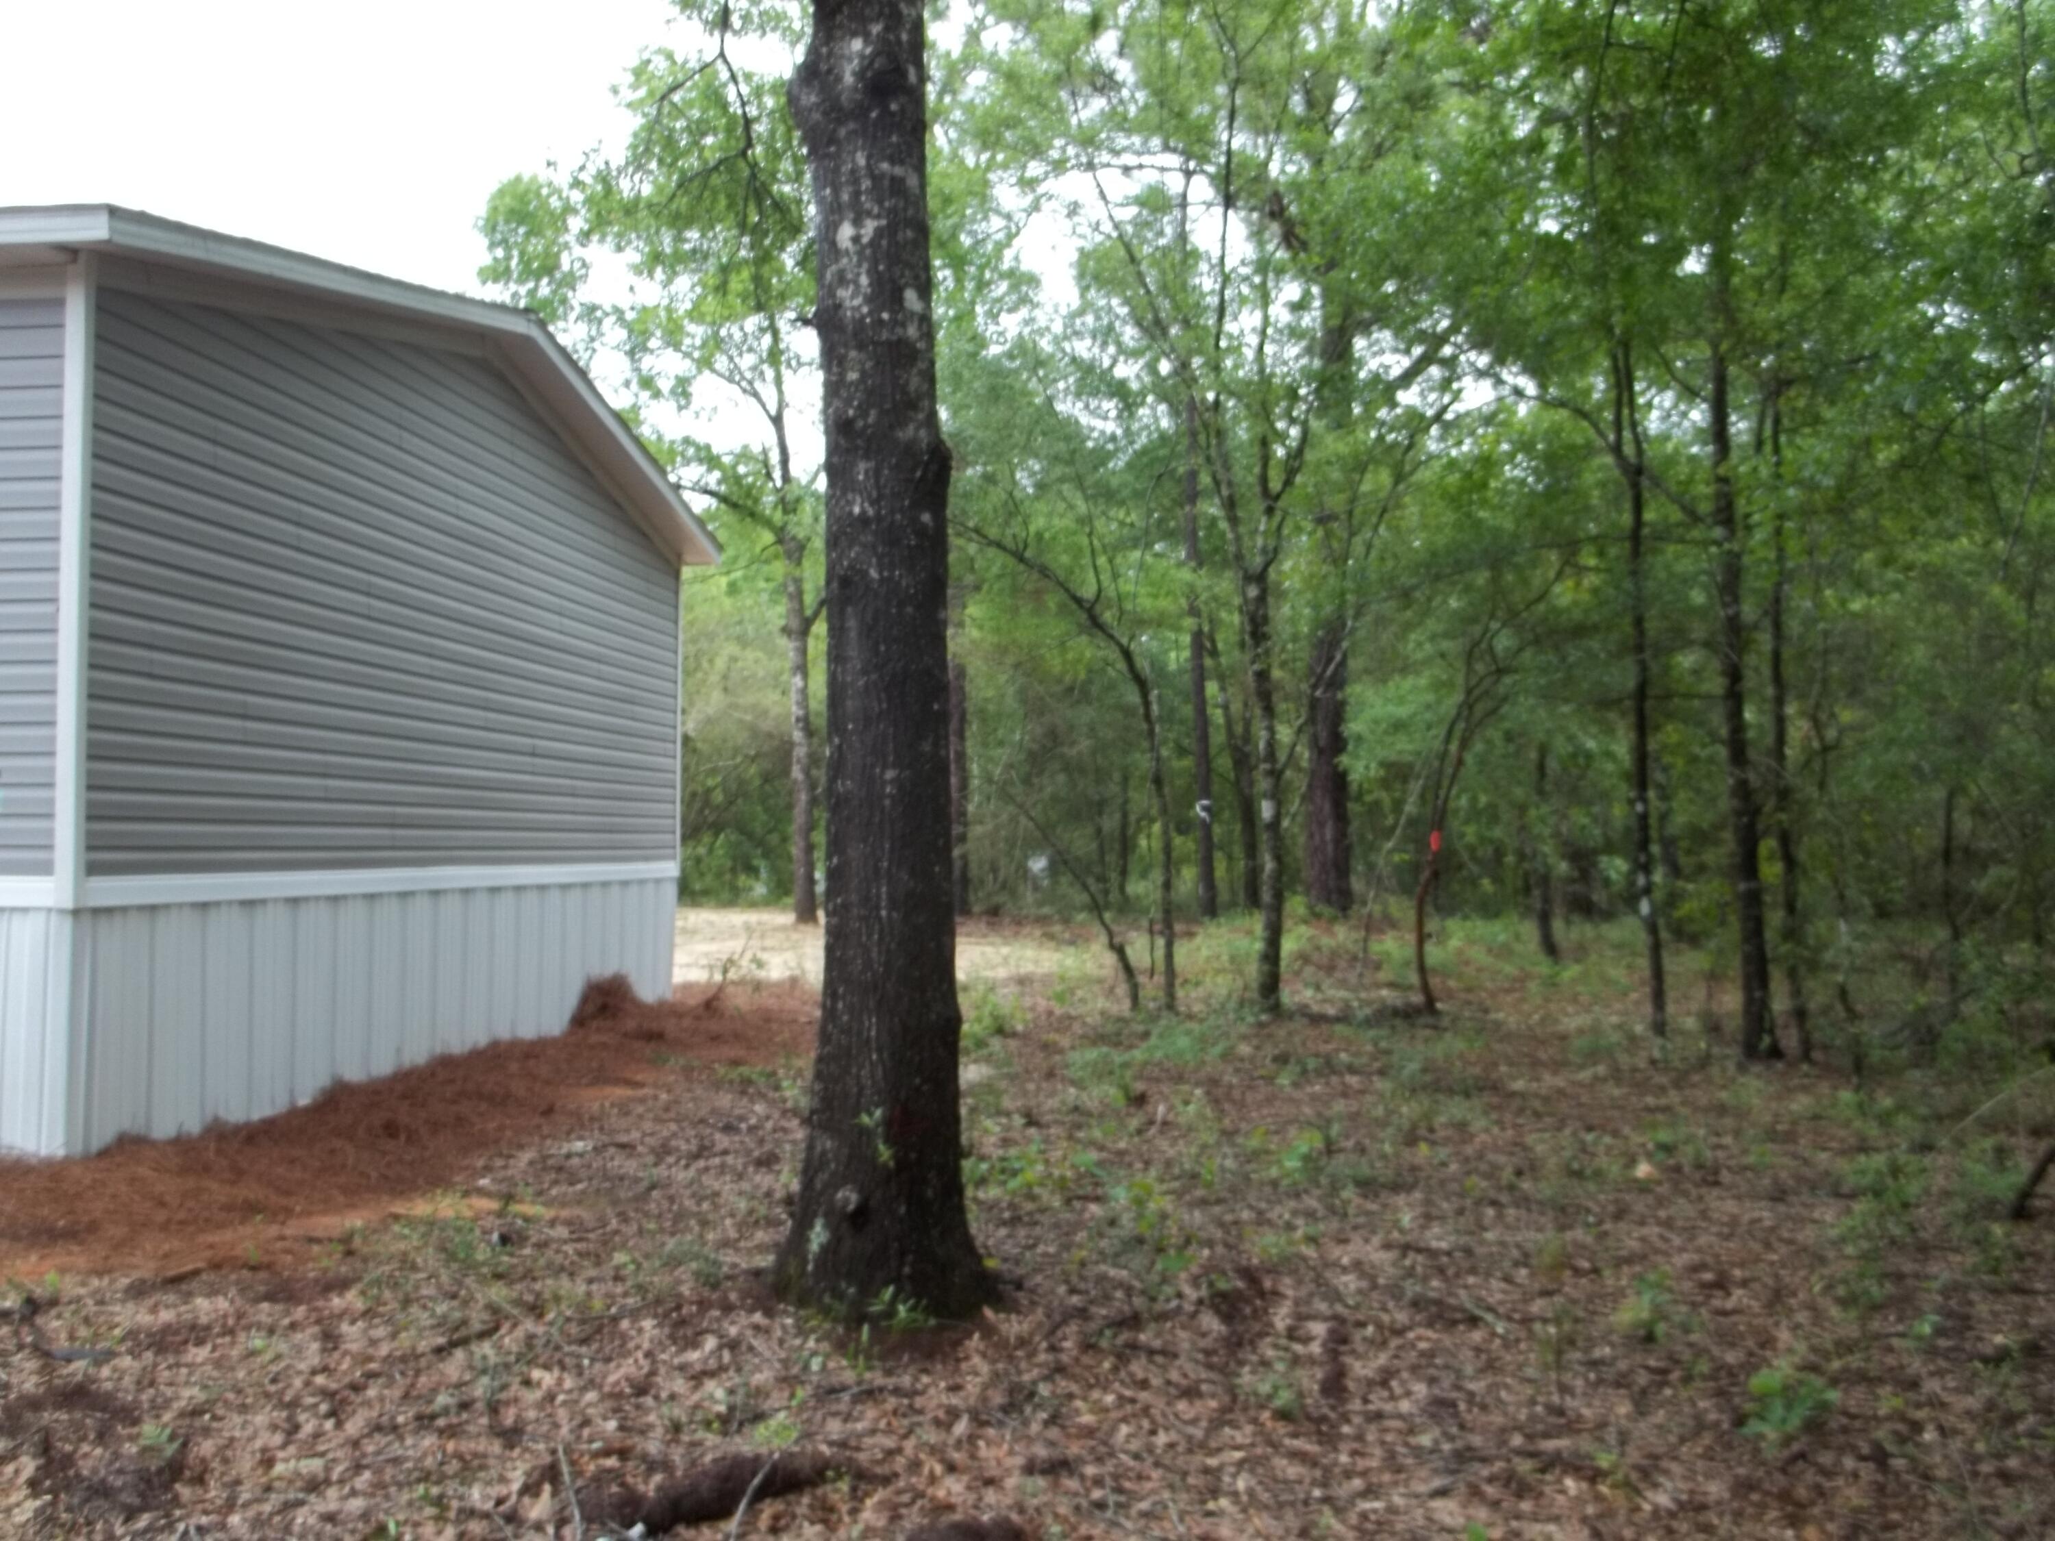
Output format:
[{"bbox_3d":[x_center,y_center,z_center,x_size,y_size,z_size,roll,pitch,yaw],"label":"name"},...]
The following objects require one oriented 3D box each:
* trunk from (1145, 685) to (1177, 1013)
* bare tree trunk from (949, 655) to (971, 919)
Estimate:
[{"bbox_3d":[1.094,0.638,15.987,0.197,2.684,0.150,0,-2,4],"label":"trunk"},{"bbox_3d":[-0.978,0.225,28.073,0.360,3.752,0.360,-1,-2,-2],"label":"bare tree trunk"}]

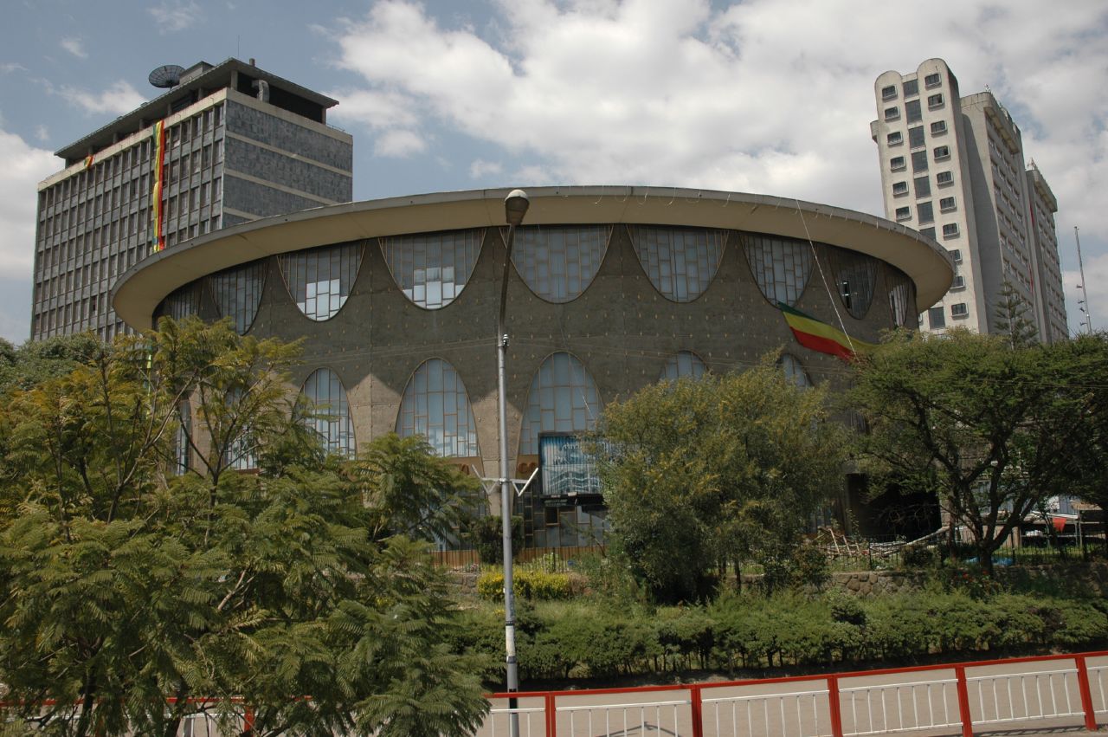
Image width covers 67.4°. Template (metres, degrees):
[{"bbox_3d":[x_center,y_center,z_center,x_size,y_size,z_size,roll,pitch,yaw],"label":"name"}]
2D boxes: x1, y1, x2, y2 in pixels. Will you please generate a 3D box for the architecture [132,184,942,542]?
[{"bbox_3d":[-0.774,3.796,54.287,50.000,13.660,50.000,-2,-9,0],"label":"architecture"}]

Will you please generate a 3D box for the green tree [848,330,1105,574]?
[{"bbox_3d":[12.667,2.583,24.620,8.000,7.580,7.800,-2,-9,0],"label":"green tree"}]

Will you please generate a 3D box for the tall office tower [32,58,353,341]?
[{"bbox_3d":[-37.258,-4.782,83.858,33.700,42.280,13.220,-8,-10,35],"label":"tall office tower"}]

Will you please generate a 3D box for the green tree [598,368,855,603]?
[{"bbox_3d":[4.911,3.262,24.258,7.370,7.050,6.800,-2,-9,0],"label":"green tree"}]

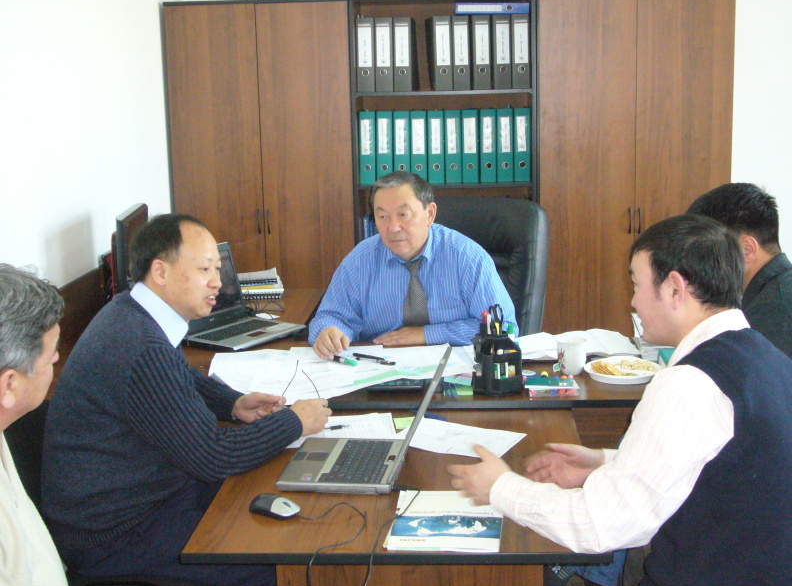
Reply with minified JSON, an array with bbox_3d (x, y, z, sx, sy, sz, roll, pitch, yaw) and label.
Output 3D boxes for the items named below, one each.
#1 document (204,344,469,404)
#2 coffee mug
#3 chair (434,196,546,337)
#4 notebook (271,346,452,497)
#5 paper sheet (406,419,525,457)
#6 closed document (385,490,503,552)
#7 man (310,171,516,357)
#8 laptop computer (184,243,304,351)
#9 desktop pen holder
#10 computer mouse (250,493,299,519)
[{"bbox_3d":[-0.160,0.222,3.289,0.780,0.020,0.660,-2,11,-5],"label":"document"},{"bbox_3d":[0.505,0.183,3.210,0.088,0.097,0.097,-1,11,3],"label":"coffee mug"},{"bbox_3d":[0.182,0.269,3.935,0.640,1.172,0.680,2,11,16],"label":"chair"},{"bbox_3d":[-0.057,0.274,2.487,0.355,0.260,0.313,0,11,6],"label":"notebook"},{"bbox_3d":[0.148,0.350,2.741,0.297,0.005,0.210,4,12,24],"label":"paper sheet"},{"bbox_3d":[0.105,0.447,2.220,0.212,0.012,0.303,0,11,5],"label":"closed document"},{"bbox_3d":[0.078,0.234,3.792,0.640,1.300,0.750,0,11,8],"label":"man"},{"bbox_3d":[-0.552,0.011,3.754,0.340,0.280,0.360,7,13,36],"label":"laptop computer"},{"bbox_3d":[0.277,0.186,3.063,0.142,0.156,0.140,-1,11,3],"label":"desktop pen holder"},{"bbox_3d":[-0.247,0.430,2.285,0.110,0.037,0.060,7,14,39],"label":"computer mouse"}]

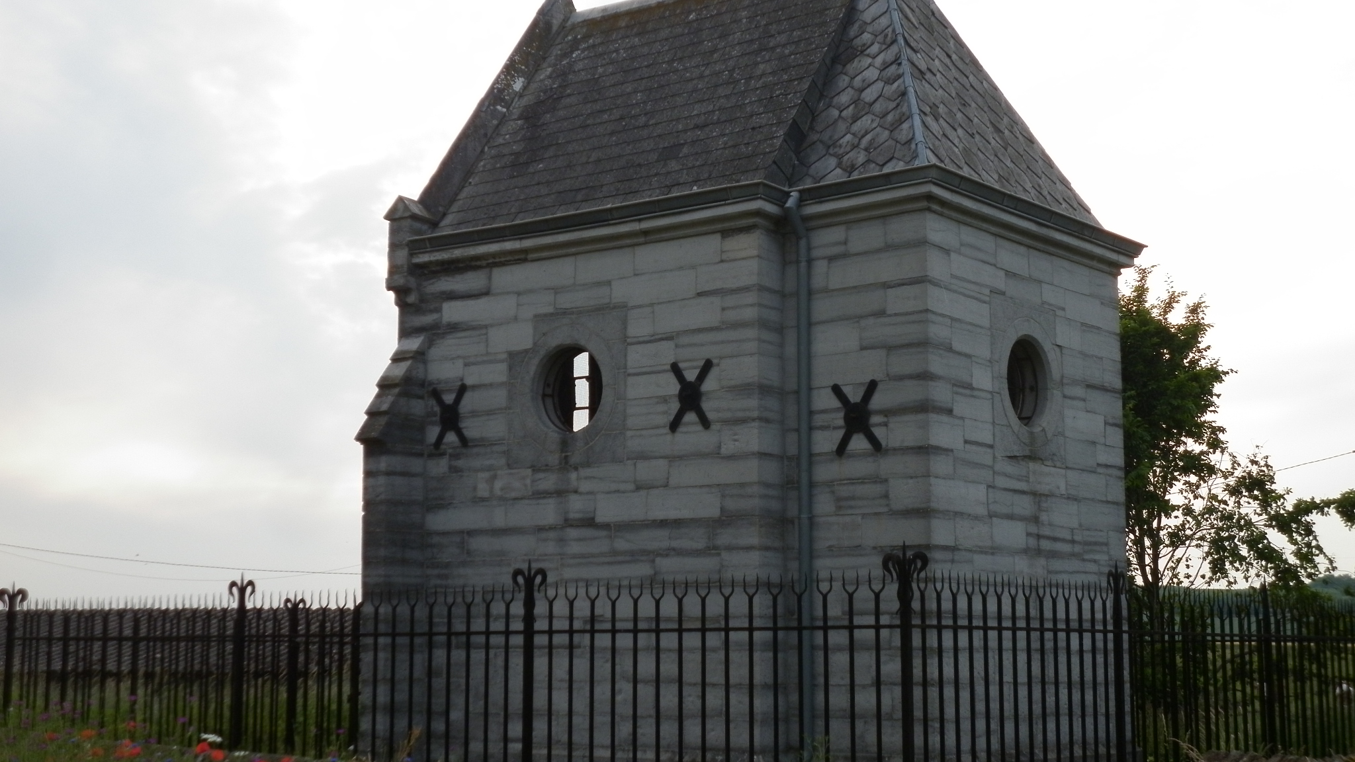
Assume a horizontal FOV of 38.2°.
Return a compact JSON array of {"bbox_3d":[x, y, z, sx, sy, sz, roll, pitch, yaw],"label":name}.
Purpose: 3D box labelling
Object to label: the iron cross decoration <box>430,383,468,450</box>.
[{"bbox_3d":[-1.722,0.267,14.691,0.379,0.460,0.070,-6,-10,37],"label":"iron cross decoration"}]

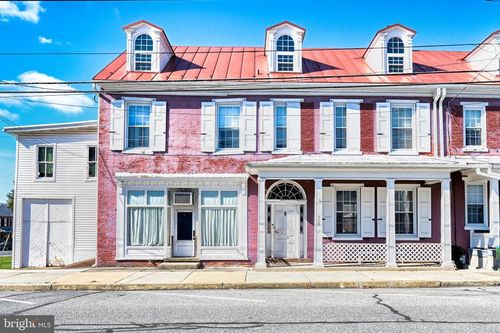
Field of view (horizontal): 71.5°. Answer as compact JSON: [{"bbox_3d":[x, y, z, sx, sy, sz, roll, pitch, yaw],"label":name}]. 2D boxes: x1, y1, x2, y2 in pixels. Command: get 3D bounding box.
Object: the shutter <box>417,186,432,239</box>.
[{"bbox_3d":[6.914,1.820,13.739,0.562,2.002,0.050,0,-1,-2],"label":"shutter"}]

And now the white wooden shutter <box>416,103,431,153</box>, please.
[{"bbox_3d":[6.899,-1.540,13.809,0.544,1.971,0.050,0,-1,-2],"label":"white wooden shutter"}]

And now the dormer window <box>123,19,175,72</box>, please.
[{"bbox_3d":[-4.301,-4.811,15.131,1.638,2.110,2.300,0,-1,-2],"label":"dormer window"}]

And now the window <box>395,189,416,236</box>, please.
[{"bbox_3d":[6.095,1.801,13.816,1.003,1.935,0.150,0,-1,-2],"label":"window"}]

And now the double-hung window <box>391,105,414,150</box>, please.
[{"bbox_3d":[6.082,-1.562,13.886,0.976,1.895,0.150,0,-1,-2],"label":"double-hung window"}]

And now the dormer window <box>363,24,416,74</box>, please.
[{"bbox_3d":[6.015,-4.790,15.428,1.625,2.072,2.300,0,-1,-2],"label":"dormer window"}]

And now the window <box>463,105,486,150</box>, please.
[{"bbox_3d":[9.001,-1.551,13.970,0.947,1.866,0.150,0,-1,-2],"label":"window"}]

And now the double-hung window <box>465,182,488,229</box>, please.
[{"bbox_3d":[9.034,1.544,13.906,0.955,1.889,0.150,0,-1,-2],"label":"double-hung window"}]

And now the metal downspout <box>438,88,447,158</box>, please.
[{"bbox_3d":[7.585,-1.665,13.691,0.130,2.716,0.330,0,-1,-2],"label":"metal downspout"}]

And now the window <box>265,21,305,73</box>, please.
[{"bbox_3d":[1.415,-4.858,15.296,1.677,2.156,2.300,0,-1,-2],"label":"window"}]

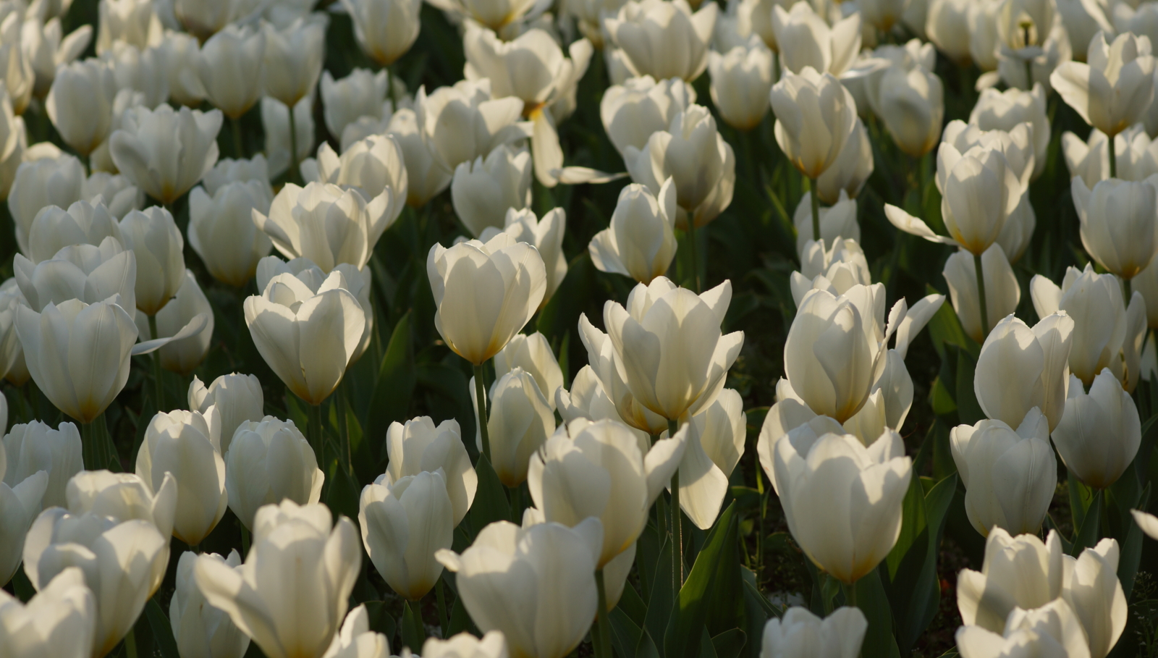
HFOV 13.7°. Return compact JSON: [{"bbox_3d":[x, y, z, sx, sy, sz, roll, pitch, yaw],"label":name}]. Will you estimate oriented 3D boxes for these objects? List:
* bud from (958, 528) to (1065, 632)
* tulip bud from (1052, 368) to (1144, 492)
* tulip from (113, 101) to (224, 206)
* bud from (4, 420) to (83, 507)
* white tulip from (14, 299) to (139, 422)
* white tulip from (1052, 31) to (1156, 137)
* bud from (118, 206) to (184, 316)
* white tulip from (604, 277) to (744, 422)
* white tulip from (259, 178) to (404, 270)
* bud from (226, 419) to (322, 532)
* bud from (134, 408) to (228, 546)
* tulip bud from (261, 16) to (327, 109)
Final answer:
[{"bbox_3d":[0.211,0.131,2.350,0.052,0.066,0.049,0,14,0],"label":"bud"},{"bbox_3d":[0.296,0.059,2.760,0.052,0.067,0.052,0,14,0],"label":"tulip bud"},{"bbox_3d":[-0.268,-0.111,3.130,0.073,0.062,0.070,-1,16,-5],"label":"tulip"},{"bbox_3d":[-0.289,0.082,2.600,0.043,0.059,0.043,-2,16,-6],"label":"bud"},{"bbox_3d":[-0.283,0.018,2.720,0.068,0.068,0.065,0,14,0],"label":"white tulip"},{"bbox_3d":[0.361,-0.166,3.320,0.071,0.069,0.065,0,14,0],"label":"white tulip"},{"bbox_3d":[-0.269,-0.042,3.030,0.042,0.067,0.042,0,14,0],"label":"bud"},{"bbox_3d":[0.054,0.012,2.740,0.080,0.074,0.073,-1,13,0],"label":"white tulip"},{"bbox_3d":[-0.153,-0.057,2.920,0.087,0.055,0.074,-1,16,-3],"label":"white tulip"},{"bbox_3d":[-0.160,0.080,2.530,0.052,0.058,0.052,-1,16,-4],"label":"bud"},{"bbox_3d":[-0.221,0.083,2.680,0.050,0.072,0.045,-1,13,0],"label":"bud"},{"bbox_3d":[-0.201,-0.186,3.400,0.046,0.063,0.046,-1,16,-3],"label":"tulip bud"}]

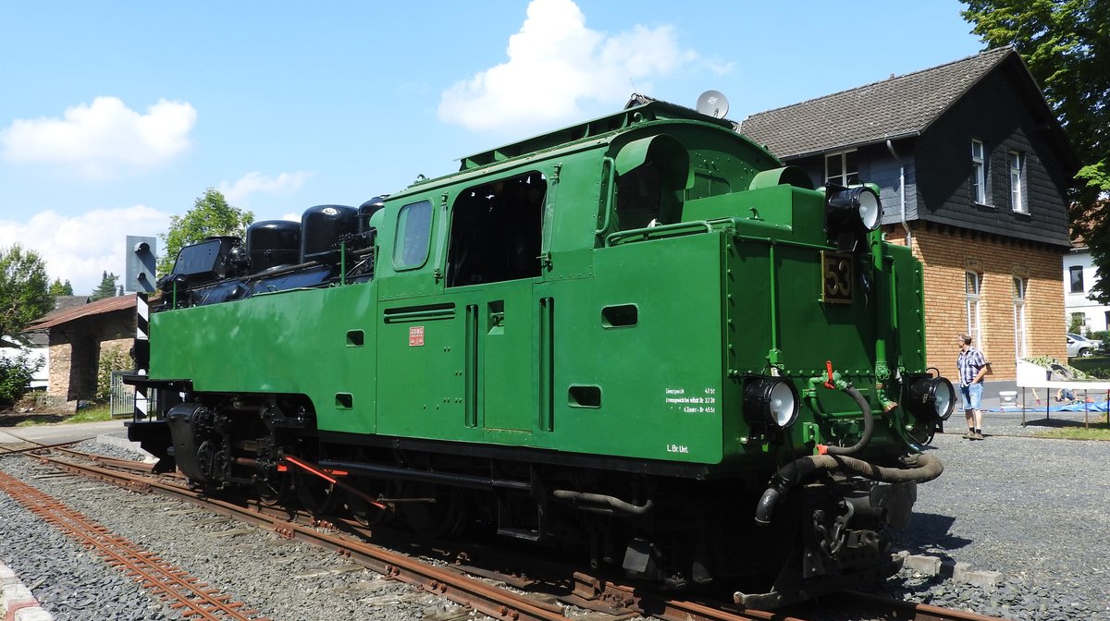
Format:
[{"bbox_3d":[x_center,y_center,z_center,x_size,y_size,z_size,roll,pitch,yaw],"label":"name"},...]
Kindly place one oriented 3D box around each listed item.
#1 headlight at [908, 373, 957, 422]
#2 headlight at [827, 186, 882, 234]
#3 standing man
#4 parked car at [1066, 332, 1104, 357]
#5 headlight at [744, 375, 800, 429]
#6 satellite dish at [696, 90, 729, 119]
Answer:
[{"bbox_3d":[2.368,0.550,6.058,0.270,0.280,0.200,3,-5,-41],"label":"headlight"},{"bbox_3d":[1.747,-0.573,5.610,0.270,0.280,0.220,3,-5,-41],"label":"headlight"},{"bbox_3d":[6.974,1.270,16.148,0.360,1.750,0.530,2,-4,-25],"label":"standing man"},{"bbox_3d":[25.823,1.896,48.665,1.800,1.480,4.350,3,-5,-38],"label":"parked car"},{"bbox_3d":[1.117,0.482,4.960,0.270,0.280,0.200,3,-5,-41],"label":"headlight"},{"bbox_3d":[4.505,-5.809,27.400,0.900,0.950,0.420,0,-4,-8],"label":"satellite dish"}]

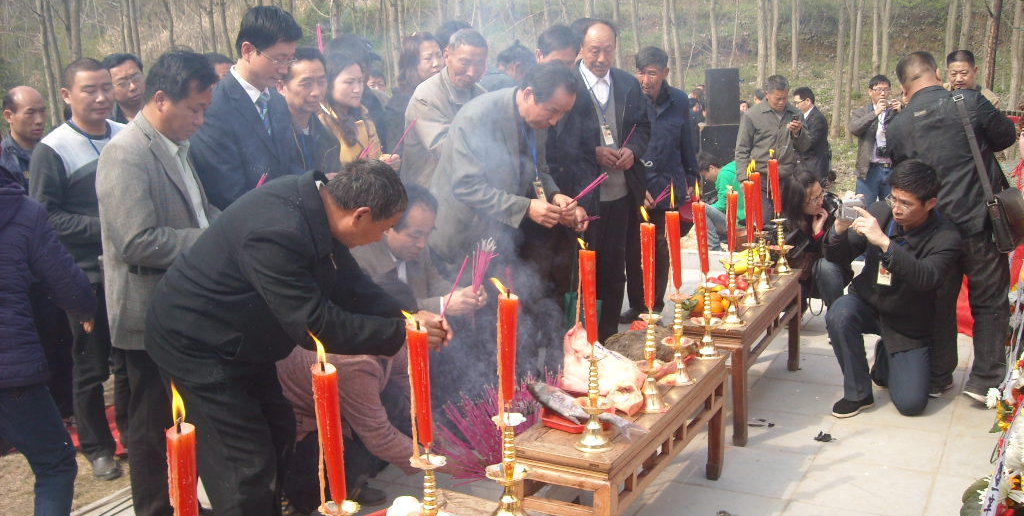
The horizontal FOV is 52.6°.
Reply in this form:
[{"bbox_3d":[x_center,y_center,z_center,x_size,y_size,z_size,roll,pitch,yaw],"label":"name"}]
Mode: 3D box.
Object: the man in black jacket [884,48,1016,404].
[{"bbox_3d":[2.059,-0.157,4.850,0.600,1.650,0.420,-6,12,-20],"label":"man in black jacket"}]

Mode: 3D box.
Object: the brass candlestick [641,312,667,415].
[{"bbox_3d":[0.461,0.338,3.335,0.108,0.290,0.108,4,12,26],"label":"brass candlestick"}]

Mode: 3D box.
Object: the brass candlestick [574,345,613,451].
[{"bbox_3d":[0.242,0.417,3.110,0.115,0.310,0.115,-2,11,0],"label":"brass candlestick"}]

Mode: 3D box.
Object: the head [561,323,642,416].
[{"bbox_3d":[0.329,0.339,3.478,0.290,0.240,0.210,4,12,25],"label":"head"}]

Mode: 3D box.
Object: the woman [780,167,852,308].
[{"bbox_3d":[1.710,-0.010,5.720,0.650,0.980,0.500,1,11,12],"label":"woman"}]

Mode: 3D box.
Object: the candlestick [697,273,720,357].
[{"bbox_3d":[0.744,0.230,3.902,0.112,0.270,0.112,4,12,26],"label":"candlestick"}]

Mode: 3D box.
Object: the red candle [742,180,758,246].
[{"bbox_3d":[1.065,-0.193,4.602,0.047,0.290,0.047,1,12,27],"label":"red candle"}]

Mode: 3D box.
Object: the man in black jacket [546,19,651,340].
[{"bbox_3d":[0.463,-0.313,5.321,0.540,1.780,0.380,-4,11,-15],"label":"man in black jacket"}]

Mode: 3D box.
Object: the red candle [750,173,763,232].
[{"bbox_3d":[1.190,-0.275,5.030,0.050,0.285,0.050,-1,13,29],"label":"red candle"}]

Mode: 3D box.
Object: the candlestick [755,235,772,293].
[{"bbox_3d":[1.233,0.011,5.068,0.108,0.285,0.108,4,13,28],"label":"candlestick"}]

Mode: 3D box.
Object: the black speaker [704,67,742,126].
[{"bbox_3d":[2.440,-1.860,12.000,0.410,0.660,0.390,-3,11,-5],"label":"black speaker"}]

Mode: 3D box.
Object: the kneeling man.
[{"bbox_3d":[1.755,0.123,4.800,0.720,1.180,0.580,-12,15,-42],"label":"kneeling man"}]

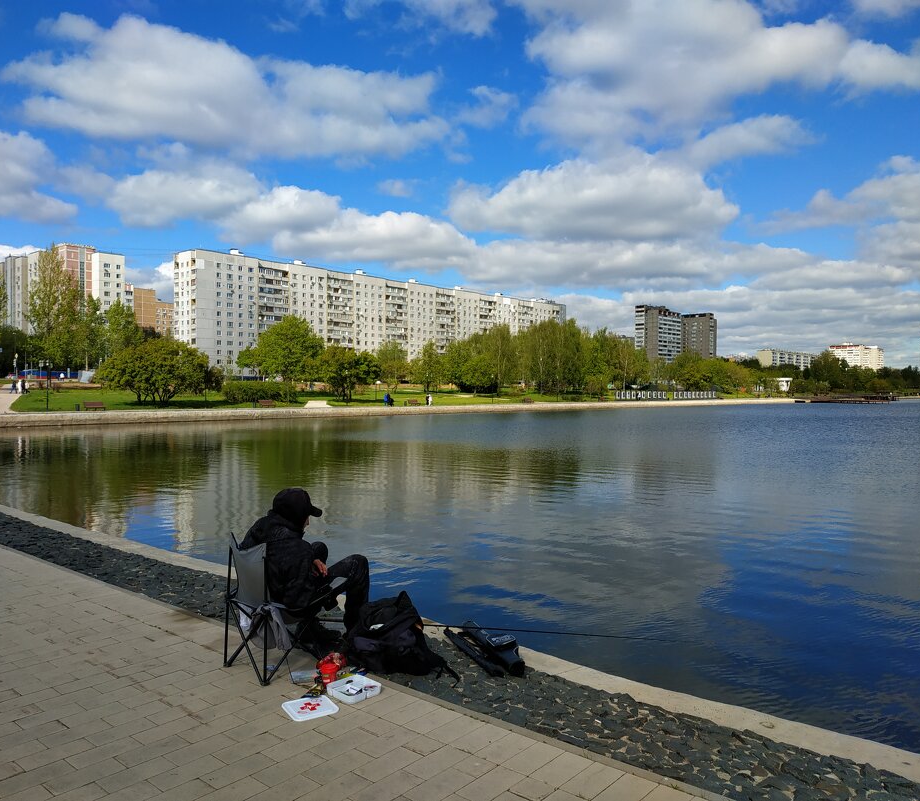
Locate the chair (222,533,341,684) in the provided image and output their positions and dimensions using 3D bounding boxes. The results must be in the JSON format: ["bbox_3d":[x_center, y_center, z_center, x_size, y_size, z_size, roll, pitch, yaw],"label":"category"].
[{"bbox_3d":[-1.093,1.204,4.518,0.520,0.800,0.500,-1,1,-44],"label":"chair"}]

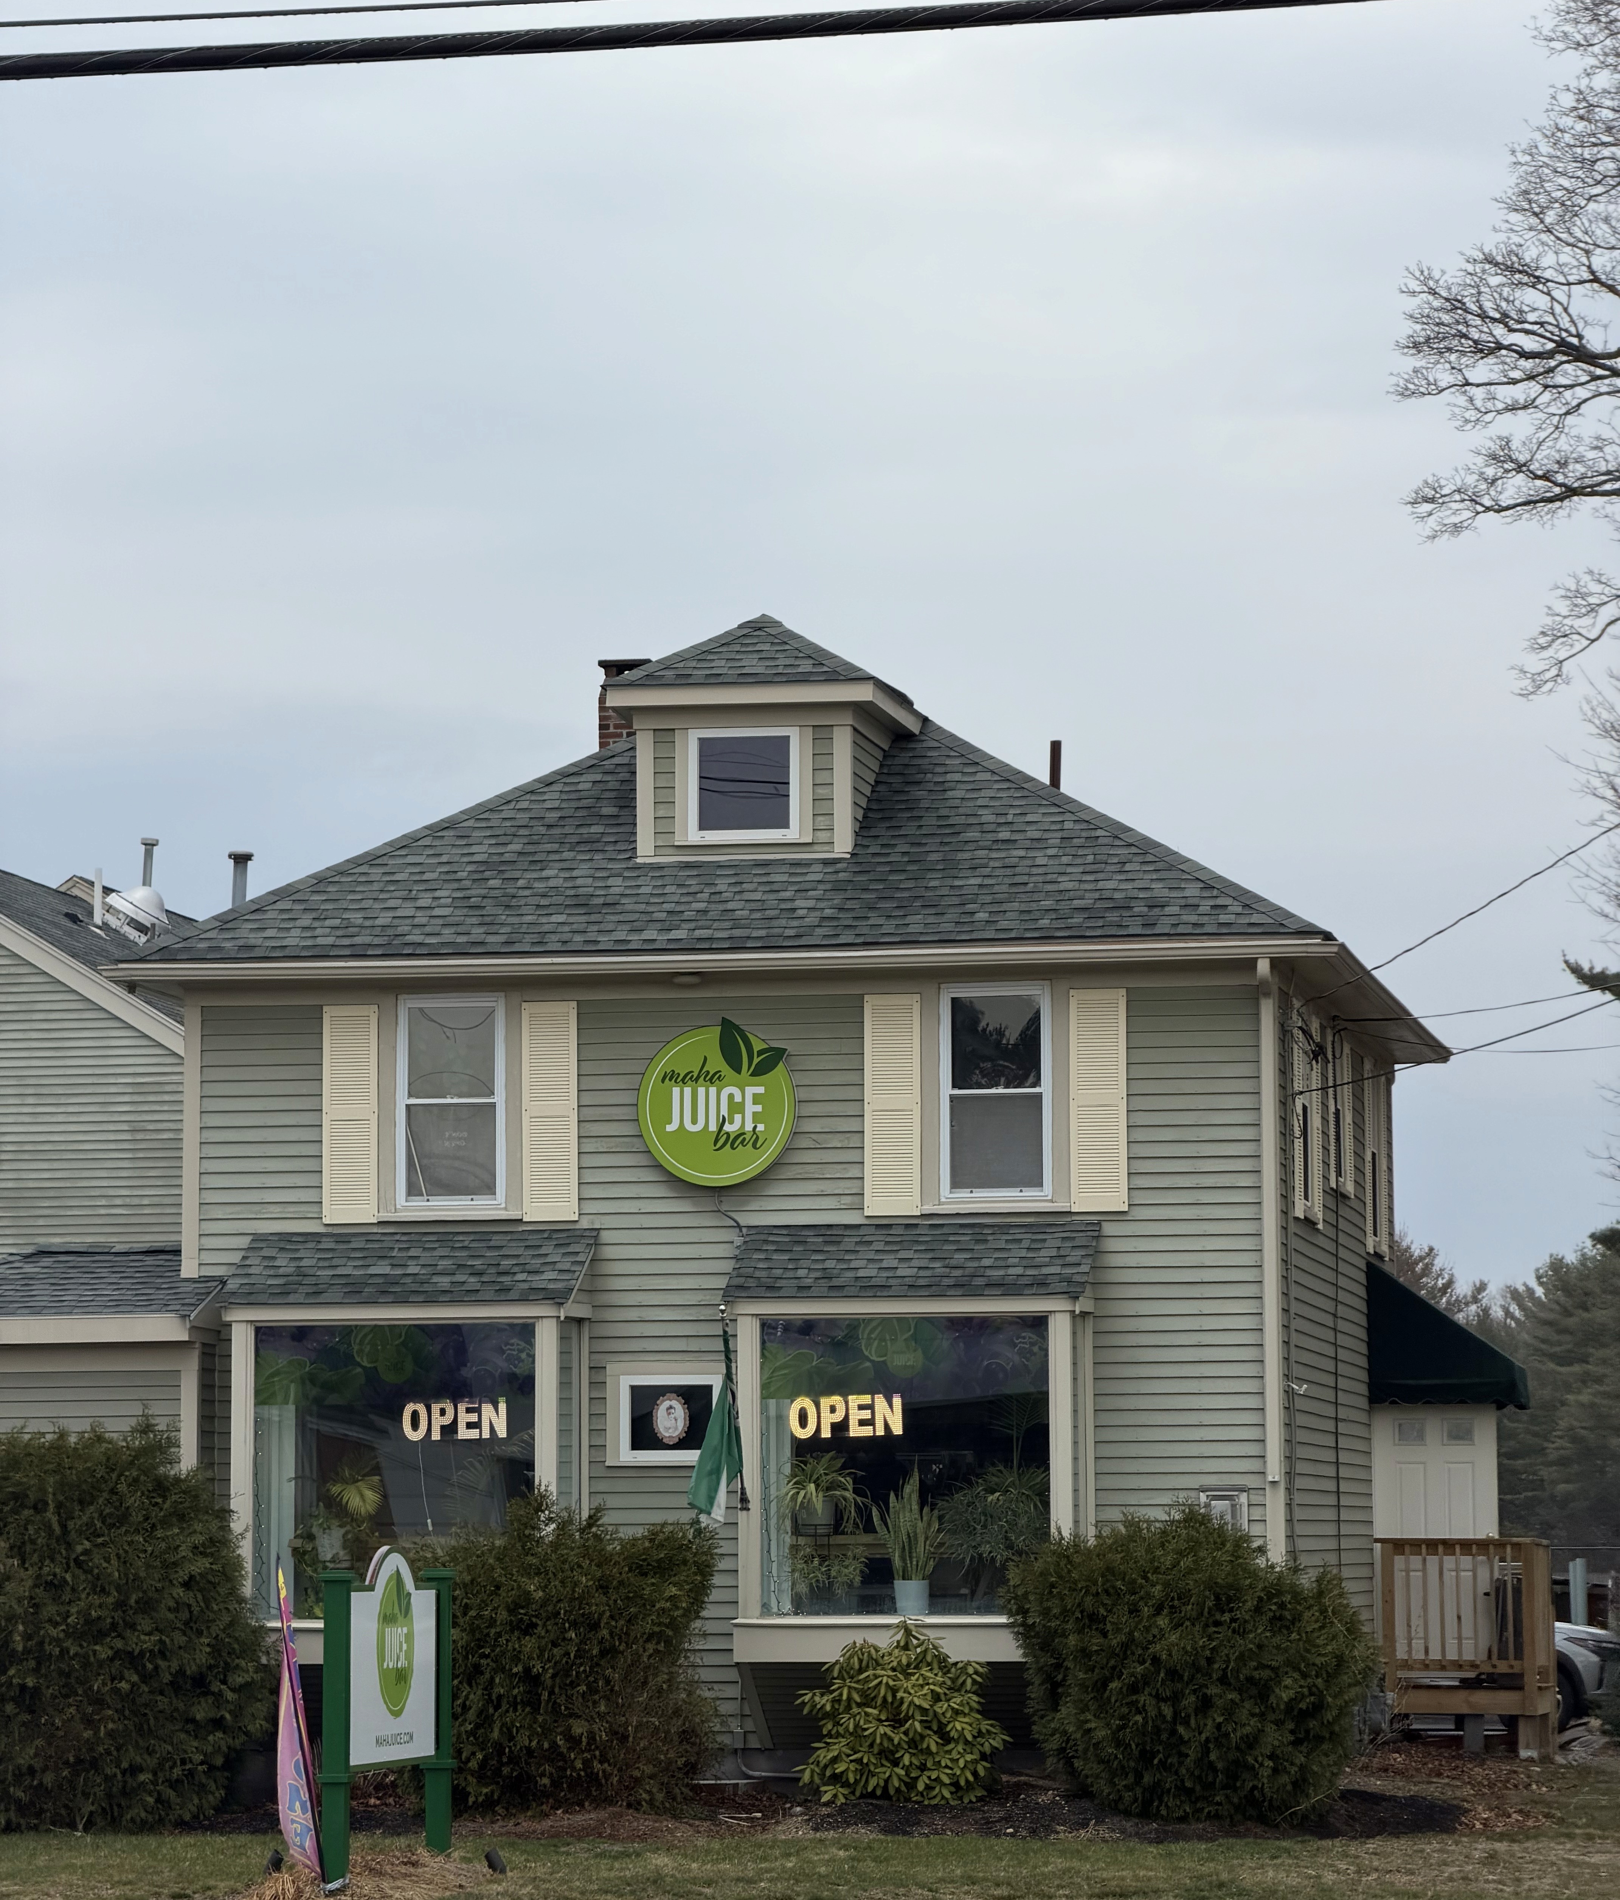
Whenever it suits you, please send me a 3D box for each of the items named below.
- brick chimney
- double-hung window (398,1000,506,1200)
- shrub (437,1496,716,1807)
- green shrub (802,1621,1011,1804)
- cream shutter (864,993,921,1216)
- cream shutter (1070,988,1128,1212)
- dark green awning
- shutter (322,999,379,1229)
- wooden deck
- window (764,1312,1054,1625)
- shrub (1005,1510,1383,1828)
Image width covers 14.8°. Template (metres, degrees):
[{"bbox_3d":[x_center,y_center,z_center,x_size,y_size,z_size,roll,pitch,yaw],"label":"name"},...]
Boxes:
[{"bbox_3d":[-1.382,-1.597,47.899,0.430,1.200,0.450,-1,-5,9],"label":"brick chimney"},{"bbox_3d":[-2.405,1.024,42.079,0.739,1.430,0.100,-1,-5,9],"label":"double-hung window"},{"bbox_3d":[-1.592,4.526,40.201,2.075,2.053,1.700,-1,-5,9],"label":"shrub"},{"bbox_3d":[0.579,4.728,38.730,1.337,1.144,1.160,-1,-6,10],"label":"green shrub"},{"bbox_3d":[0.552,1.034,41.532,0.376,1.474,0.040,-1,-5,9],"label":"cream shutter"},{"bbox_3d":[1.915,0.999,41.306,0.379,1.478,0.040,-1,-5,9],"label":"cream shutter"},{"bbox_3d":[4.871,2.946,47.404,1.110,1.130,1.470,-1,-6,10],"label":"dark green awning"},{"bbox_3d":[-3.046,1.080,41.224,0.382,1.448,0.045,-1,-6,10],"label":"shutter"},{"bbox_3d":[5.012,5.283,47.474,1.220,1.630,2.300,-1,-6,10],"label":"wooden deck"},{"bbox_3d":[0.597,3.258,39.465,1.865,1.914,0.110,-1,-6,10],"label":"window"},{"bbox_3d":[2.409,4.522,39.601,2.386,2.001,2.100,-1,-5,9],"label":"shrub"}]

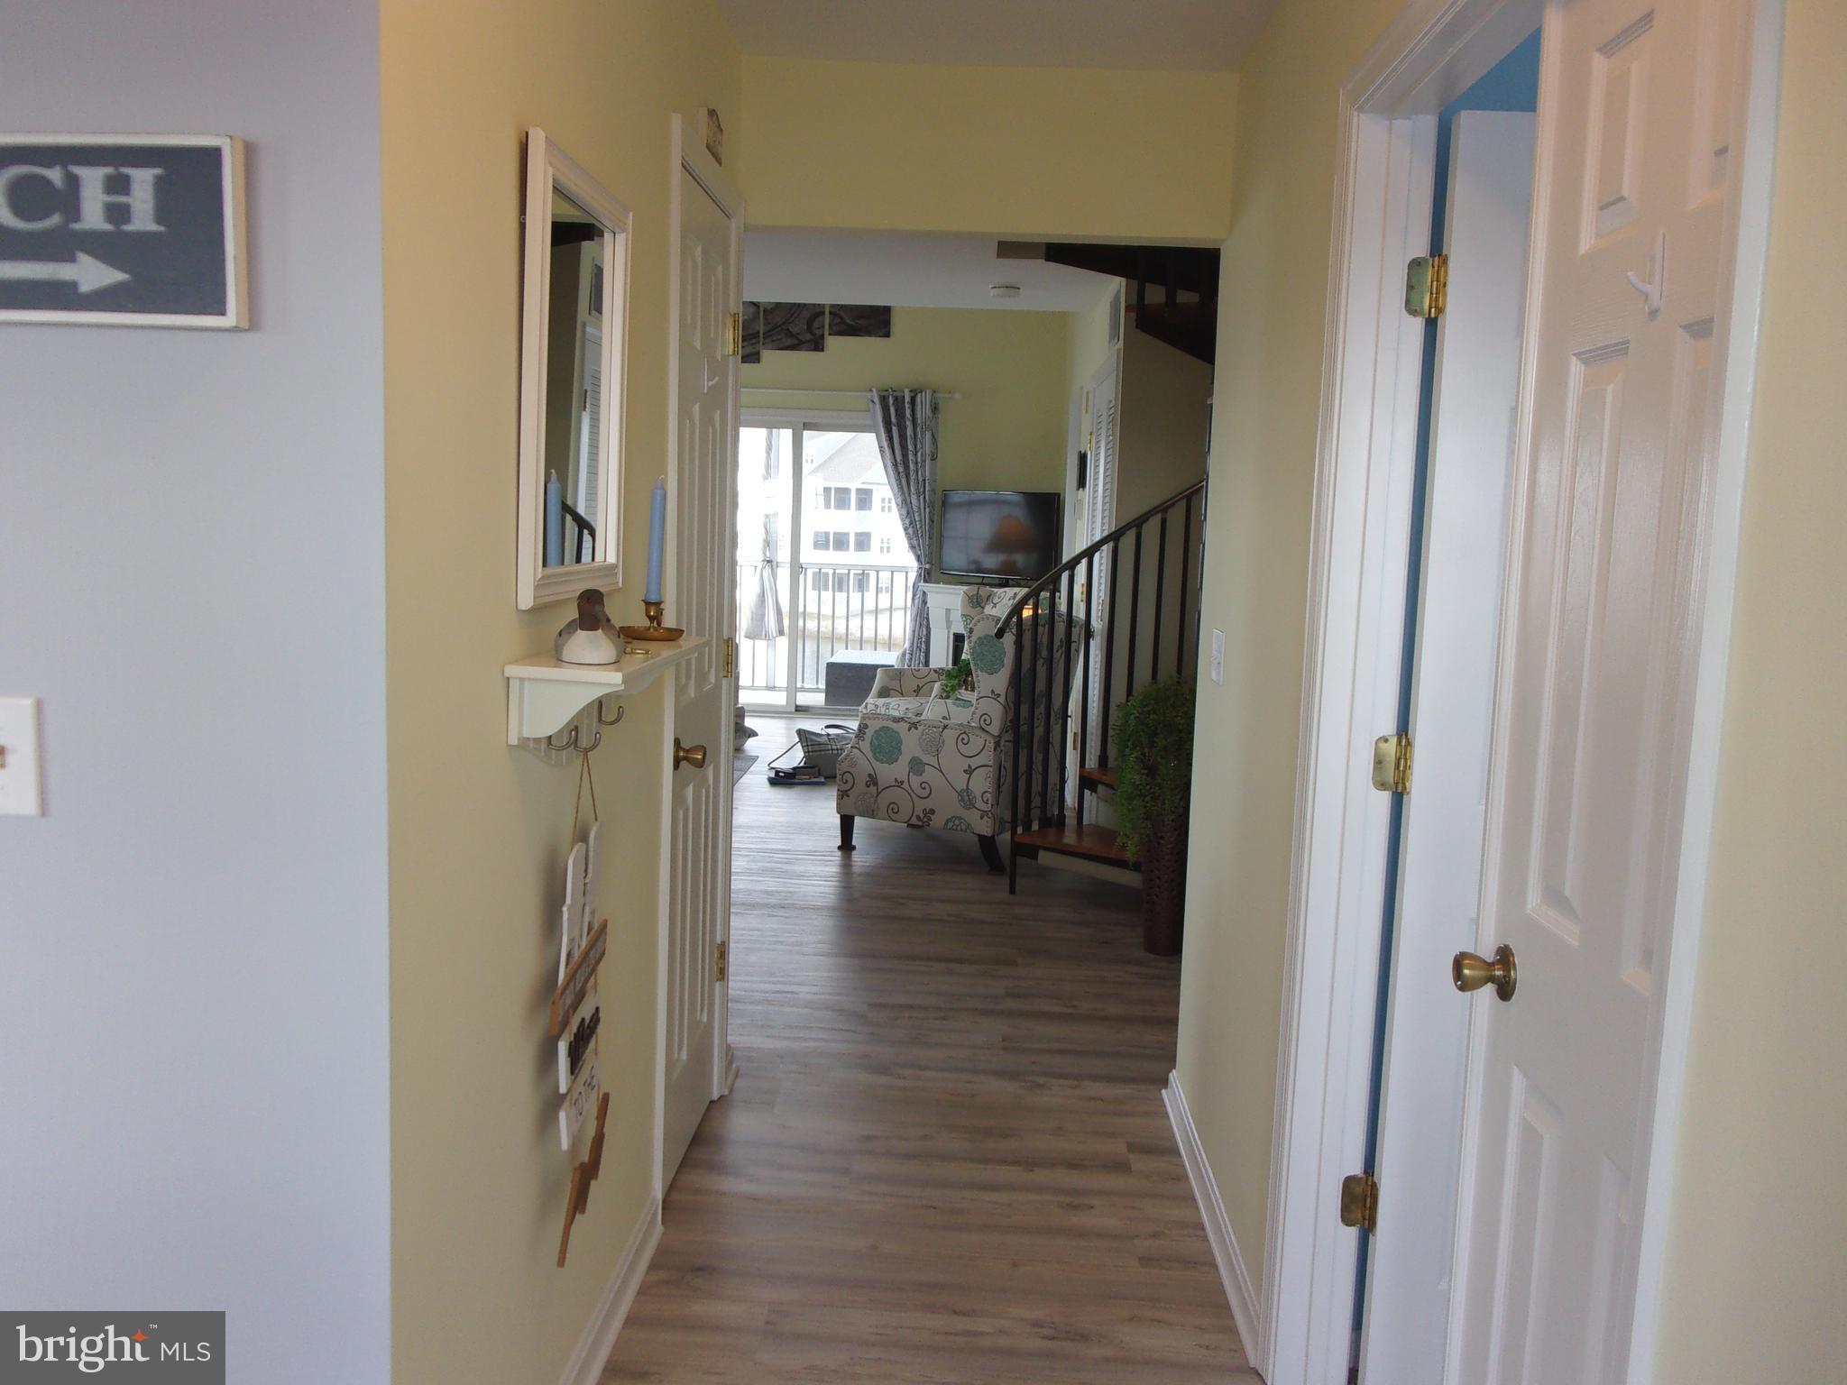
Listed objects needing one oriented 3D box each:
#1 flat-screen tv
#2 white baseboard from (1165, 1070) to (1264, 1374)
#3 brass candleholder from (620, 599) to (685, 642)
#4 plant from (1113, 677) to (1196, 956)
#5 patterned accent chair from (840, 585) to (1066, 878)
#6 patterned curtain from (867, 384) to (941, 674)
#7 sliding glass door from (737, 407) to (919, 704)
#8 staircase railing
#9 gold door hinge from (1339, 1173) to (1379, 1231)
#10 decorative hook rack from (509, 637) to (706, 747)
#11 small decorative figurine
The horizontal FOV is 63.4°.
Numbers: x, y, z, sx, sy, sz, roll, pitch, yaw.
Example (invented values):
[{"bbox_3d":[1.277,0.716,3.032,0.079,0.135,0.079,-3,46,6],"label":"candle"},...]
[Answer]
[{"bbox_3d":[0.480,-1.003,9.508,0.920,0.550,0.080,8,9,40],"label":"flat-screen tv"},{"bbox_3d":[0.595,1.039,3.133,0.020,0.070,1.210,2,7,2],"label":"white baseboard"},{"bbox_3d":[-0.420,-0.112,2.303,0.103,0.065,0.103,2,7,2],"label":"brass candleholder"},{"bbox_3d":[0.805,0.402,4.949,0.340,0.910,0.330,2,7,2],"label":"plant"},{"bbox_3d":[0.179,0.144,6.360,0.830,1.040,0.720,6,8,27],"label":"patterned accent chair"},{"bbox_3d":[-0.166,-0.935,10.172,0.480,2.180,0.140,2,7,2],"label":"patterned curtain"},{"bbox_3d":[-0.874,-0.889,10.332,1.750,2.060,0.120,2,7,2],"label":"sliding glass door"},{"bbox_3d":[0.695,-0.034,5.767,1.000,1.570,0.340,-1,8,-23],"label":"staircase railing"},{"bbox_3d":[0.711,0.830,2.439,0.062,0.092,0.025,2,7,2],"label":"gold door hinge"},{"bbox_3d":[-0.437,0.001,2.156,0.145,0.140,0.615,2,7,2],"label":"decorative hook rack"},{"bbox_3d":[-0.428,-0.088,1.953,0.088,0.098,0.165,2,7,-4],"label":"small decorative figurine"}]

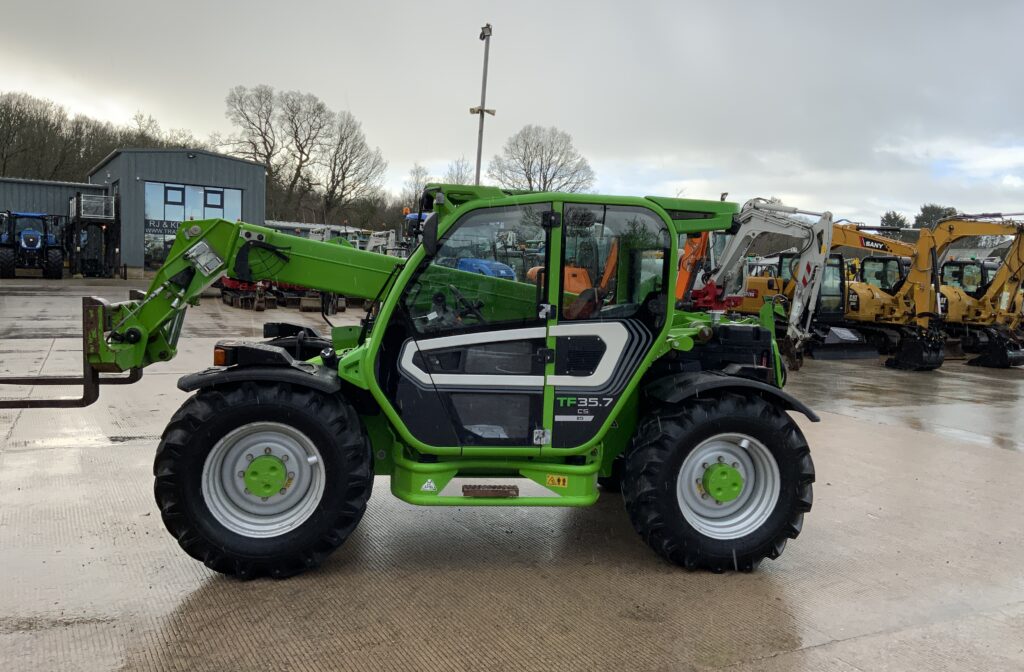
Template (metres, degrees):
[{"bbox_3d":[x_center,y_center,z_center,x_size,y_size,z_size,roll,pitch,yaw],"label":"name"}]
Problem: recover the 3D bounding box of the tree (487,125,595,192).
[{"bbox_3d":[2.714,-12.579,81.192,10.140,14.600,10.140,3,5,1],"label":"tree"}]

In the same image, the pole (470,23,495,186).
[{"bbox_3d":[-1.057,-5.075,26.660,0.750,8.960,0.450,5,5,17],"label":"pole"}]

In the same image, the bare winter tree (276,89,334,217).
[{"bbox_3d":[-17.336,-12.848,71.225,4.870,14.750,4.870,2,5,-14],"label":"bare winter tree"}]

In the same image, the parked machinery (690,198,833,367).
[{"bbox_3d":[4.645,-1.290,18.709,2.200,3.460,6.000,0,6,-29],"label":"parked machinery"}]

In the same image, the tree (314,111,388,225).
[{"bbox_3d":[-13.370,-11.933,71.287,6.210,13.350,6.210,2,5,-11],"label":"tree"}]

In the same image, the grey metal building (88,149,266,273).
[{"bbox_3d":[-19.351,-6.530,48.198,6.500,6.050,18.000,0,6,-30],"label":"grey metal building"}]

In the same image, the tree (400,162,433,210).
[{"bbox_3d":[-8.662,-10.563,77.410,2.910,10.040,2.910,2,5,-7],"label":"tree"}]

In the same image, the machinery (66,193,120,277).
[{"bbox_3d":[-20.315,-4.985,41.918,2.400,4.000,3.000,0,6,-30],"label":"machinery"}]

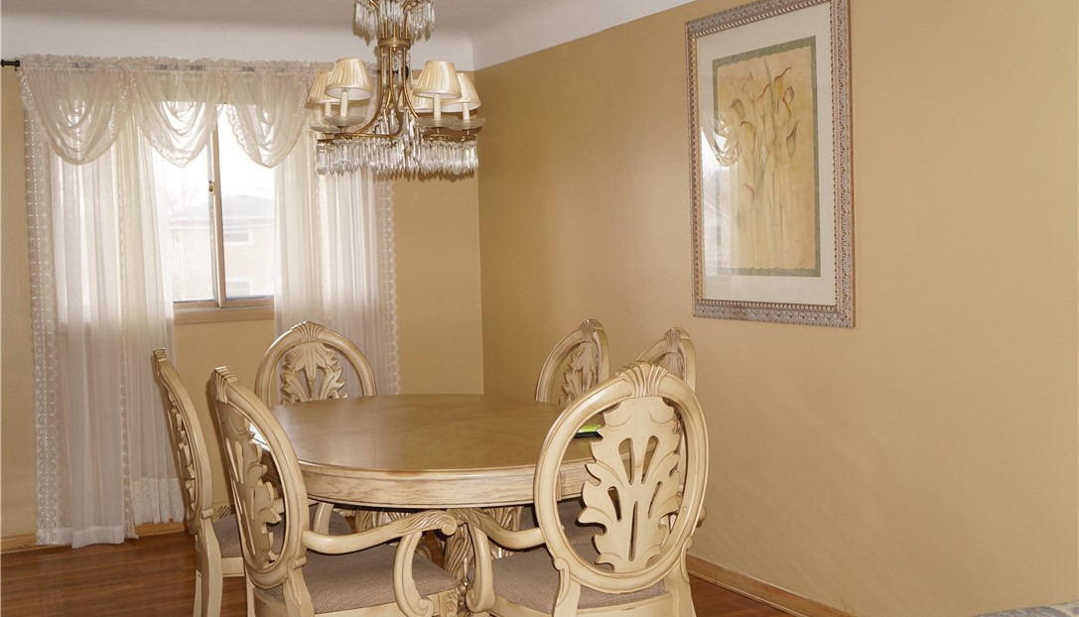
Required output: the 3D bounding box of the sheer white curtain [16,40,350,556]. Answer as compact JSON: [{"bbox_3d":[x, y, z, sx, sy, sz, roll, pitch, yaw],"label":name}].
[{"bbox_3d":[-1.623,-0.058,5.842,1.611,2.314,0.160,-3,4,-23],"label":"sheer white curtain"}]

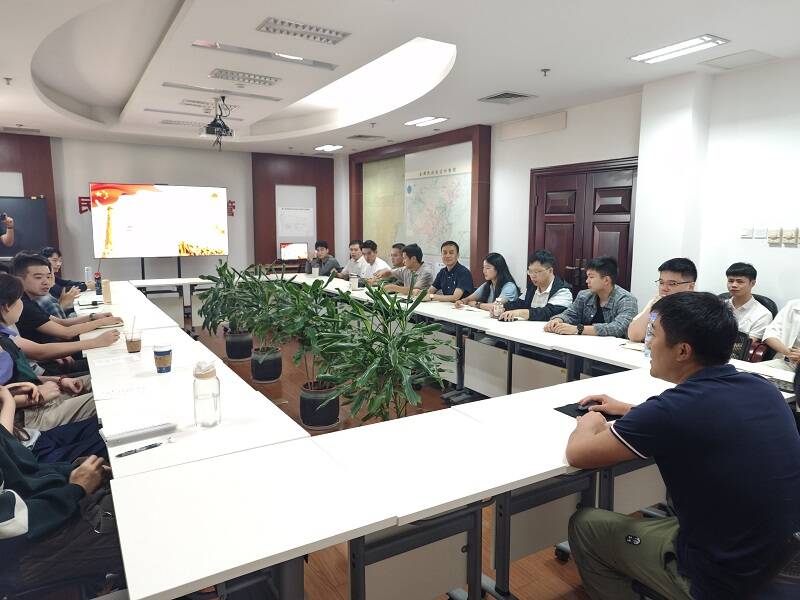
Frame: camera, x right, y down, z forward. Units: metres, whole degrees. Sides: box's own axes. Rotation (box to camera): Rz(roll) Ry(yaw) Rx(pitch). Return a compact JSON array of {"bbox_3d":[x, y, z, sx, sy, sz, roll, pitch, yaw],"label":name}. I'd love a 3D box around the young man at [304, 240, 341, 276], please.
[{"bbox_3d":[-1.206,-0.284,8.353,0.750,1.270,0.550,-6,9,-38],"label":"young man"}]

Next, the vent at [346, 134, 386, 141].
[{"bbox_3d":[-0.490,-2.381,7.819,0.400,0.050,0.390,-4,9,-31],"label":"vent"}]

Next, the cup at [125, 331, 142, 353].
[{"bbox_3d":[-1.535,0.241,3.054,0.098,0.112,0.098,-4,9,-27],"label":"cup"}]

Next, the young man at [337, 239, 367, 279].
[{"bbox_3d":[-0.662,-0.146,7.070,0.720,1.282,0.550,-6,10,-37],"label":"young man"}]

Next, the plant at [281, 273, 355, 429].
[{"bbox_3d":[-0.611,0.361,3.954,0.584,1.134,0.584,-1,8,-9],"label":"plant"}]

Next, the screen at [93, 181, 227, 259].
[{"bbox_3d":[-3.664,-1.214,8.259,1.940,1.110,0.070,-4,9,-31],"label":"screen"}]

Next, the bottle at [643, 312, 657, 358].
[{"bbox_3d":[1.426,0.198,3.028,0.066,0.240,0.066,-4,9,-31],"label":"bottle"}]

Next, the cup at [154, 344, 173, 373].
[{"bbox_3d":[-1.180,0.291,2.644,0.092,0.128,0.092,-3,9,-24],"label":"cup"}]

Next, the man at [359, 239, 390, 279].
[{"bbox_3d":[-0.375,-0.094,6.608,0.550,1.308,0.720,8,11,44],"label":"man"}]

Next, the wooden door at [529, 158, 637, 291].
[{"bbox_3d":[2.027,-0.414,5.960,0.120,2.180,1.600,-4,9,-31],"label":"wooden door"}]

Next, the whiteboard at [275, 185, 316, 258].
[{"bbox_3d":[-1.888,-1.413,9.748,0.780,1.330,0.030,-4,9,-31],"label":"whiteboard"}]

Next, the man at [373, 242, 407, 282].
[{"bbox_3d":[-0.099,-0.006,6.072,0.720,1.283,0.550,-5,9,-31],"label":"man"}]

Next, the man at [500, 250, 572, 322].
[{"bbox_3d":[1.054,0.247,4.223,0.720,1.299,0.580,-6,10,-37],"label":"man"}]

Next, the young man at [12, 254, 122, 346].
[{"bbox_3d":[-2.089,0.358,3.401,0.740,1.280,0.560,-6,10,-37],"label":"young man"}]

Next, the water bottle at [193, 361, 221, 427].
[{"bbox_3d":[-0.709,0.336,1.954,0.097,0.230,0.097,-4,9,-31],"label":"water bottle"}]

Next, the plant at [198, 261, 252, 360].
[{"bbox_3d":[-1.874,0.113,5.898,0.692,1.081,0.692,-2,8,-17],"label":"plant"}]

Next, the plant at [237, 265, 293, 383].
[{"bbox_3d":[-1.301,0.213,5.100,0.567,1.107,0.567,-2,8,-14],"label":"plant"}]

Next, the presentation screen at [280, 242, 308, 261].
[{"bbox_3d":[-1.874,-0.859,9.405,0.505,0.300,0.070,-5,9,-32],"label":"presentation screen"}]

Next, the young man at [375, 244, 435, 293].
[{"bbox_3d":[0.097,0.032,6.006,0.850,1.270,0.580,0,7,-3],"label":"young man"}]

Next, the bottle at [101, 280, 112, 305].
[{"bbox_3d":[-2.842,-0.081,5.141,0.080,0.230,0.080,-4,9,-31],"label":"bottle"}]

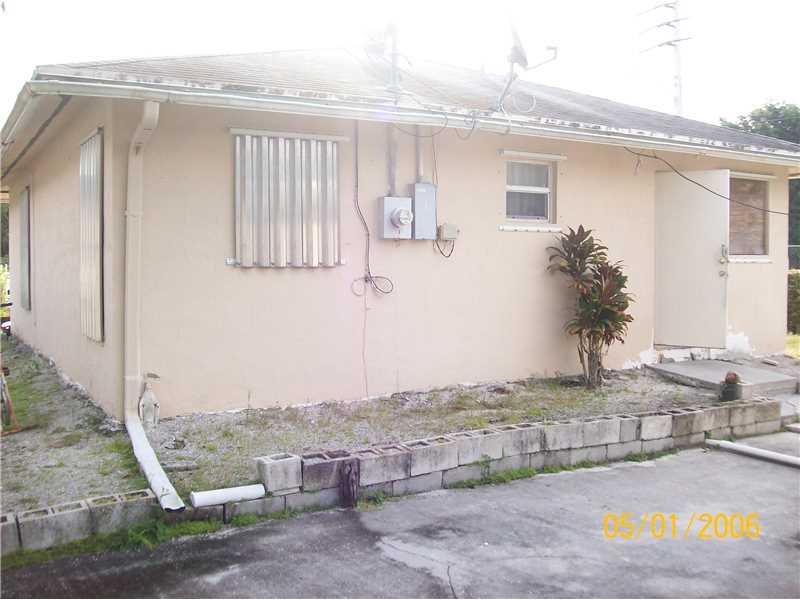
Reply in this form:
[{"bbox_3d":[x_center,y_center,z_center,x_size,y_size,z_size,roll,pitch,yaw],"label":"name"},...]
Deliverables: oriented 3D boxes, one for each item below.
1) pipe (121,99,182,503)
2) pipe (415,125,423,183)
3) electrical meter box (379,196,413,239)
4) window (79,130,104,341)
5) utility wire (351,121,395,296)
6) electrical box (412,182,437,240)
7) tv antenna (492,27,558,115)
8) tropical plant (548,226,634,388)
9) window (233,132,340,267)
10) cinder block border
[{"bbox_3d":[-1.770,-0.122,5.894,0.370,2.750,2.110,-2,3,-29],"label":"pipe"},{"bbox_3d":[0.190,-1.412,8.081,0.066,0.525,0.070,-2,3,-29],"label":"pipe"},{"bbox_3d":[-0.021,-0.779,7.930,0.305,0.389,0.230,-2,3,-29],"label":"electrical meter box"},{"bbox_3d":[-2.852,-0.559,7.707,0.070,1.855,1.100,-2,3,-29],"label":"window"},{"bbox_3d":[-0.245,-0.859,7.887,0.465,1.650,0.080,-2,3,-29],"label":"utility wire"},{"bbox_3d":[0.221,-0.857,8.124,0.240,0.538,0.125,-2,3,-29],"label":"electrical box"},{"bbox_3d":[1.223,-2.274,8.173,0.560,0.810,0.480,0,2,-5],"label":"tv antenna"},{"bbox_3d":[1.969,0.077,8.556,0.800,1.600,0.740,0,2,0],"label":"tropical plant"},{"bbox_3d":[-0.996,-0.878,7.463,0.986,1.170,0.080,-2,3,-29],"label":"window"},{"bbox_3d":[0.579,1.183,6.259,6.980,0.365,0.410,-2,3,-29],"label":"cinder block border"}]

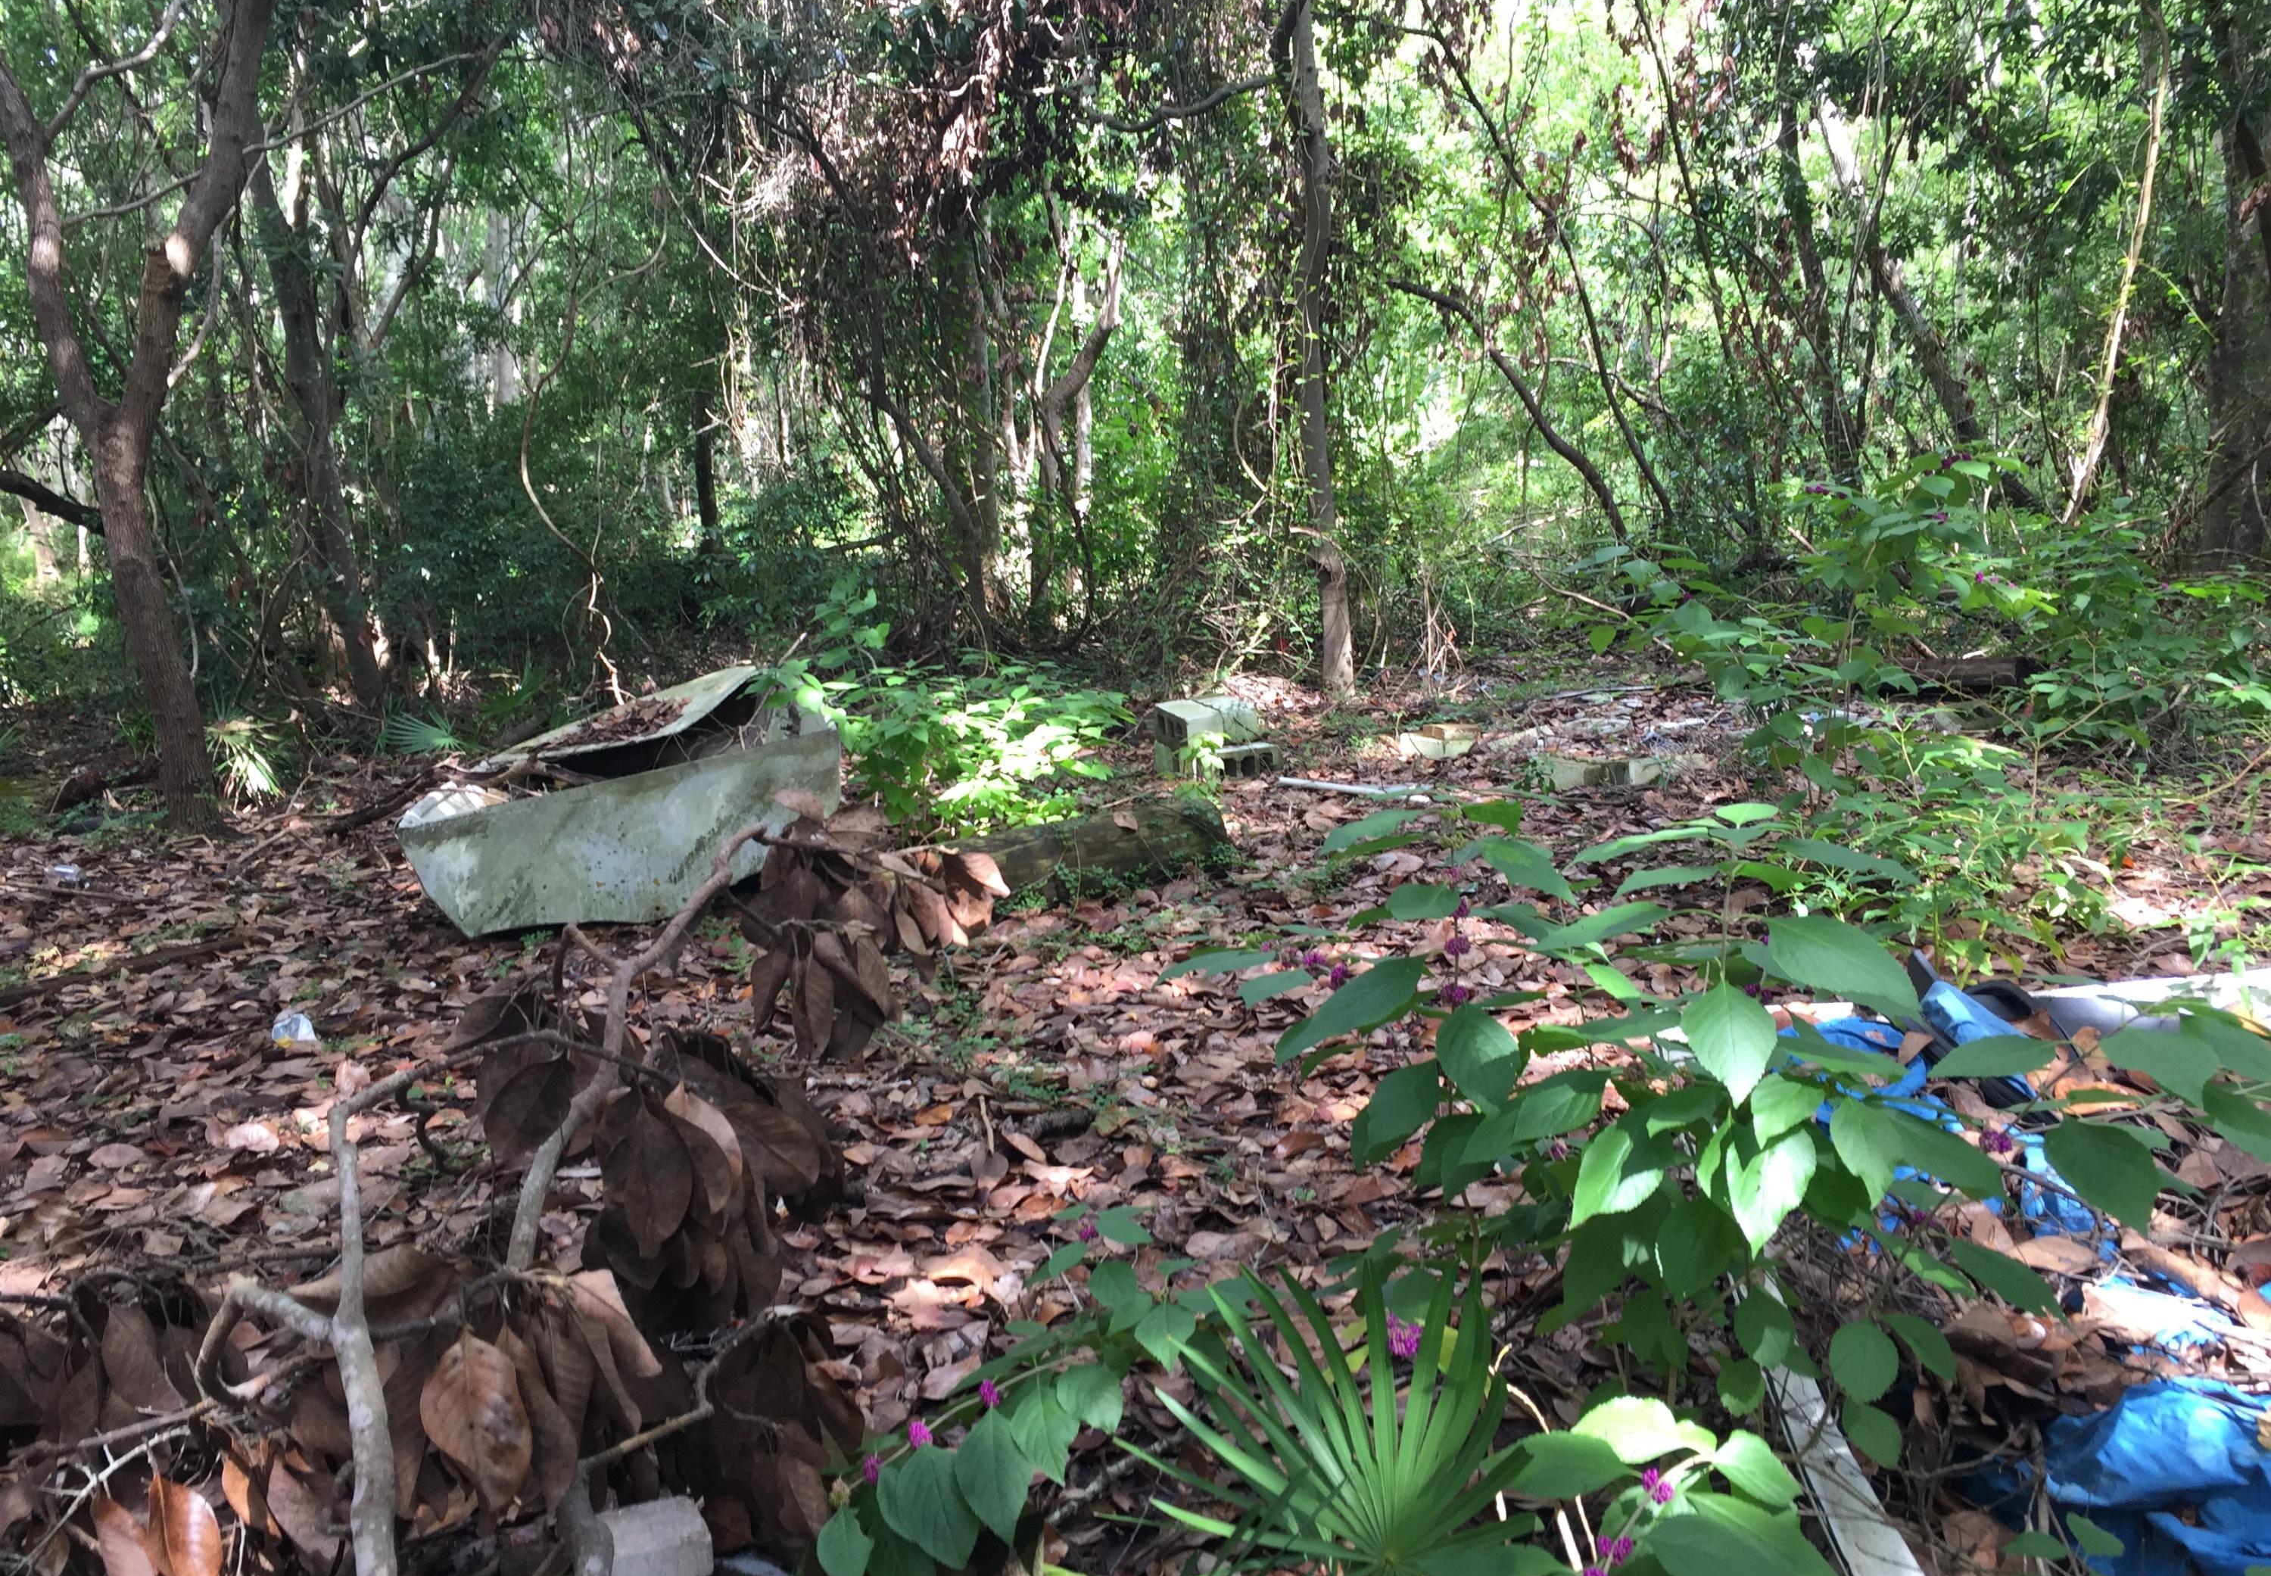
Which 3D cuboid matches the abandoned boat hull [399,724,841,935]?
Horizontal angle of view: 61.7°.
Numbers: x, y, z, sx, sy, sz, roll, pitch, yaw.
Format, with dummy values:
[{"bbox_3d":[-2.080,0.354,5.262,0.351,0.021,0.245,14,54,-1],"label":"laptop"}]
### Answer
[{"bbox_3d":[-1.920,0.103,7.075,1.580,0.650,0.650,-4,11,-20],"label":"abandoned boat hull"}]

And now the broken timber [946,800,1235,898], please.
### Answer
[{"bbox_3d":[-0.150,0.248,7.405,1.180,0.260,0.280,-6,12,-32],"label":"broken timber"}]

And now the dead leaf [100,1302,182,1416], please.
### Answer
[{"bbox_3d":[-1.329,0.767,2.550,0.076,0.177,0.035,-33,0,-31],"label":"dead leaf"}]

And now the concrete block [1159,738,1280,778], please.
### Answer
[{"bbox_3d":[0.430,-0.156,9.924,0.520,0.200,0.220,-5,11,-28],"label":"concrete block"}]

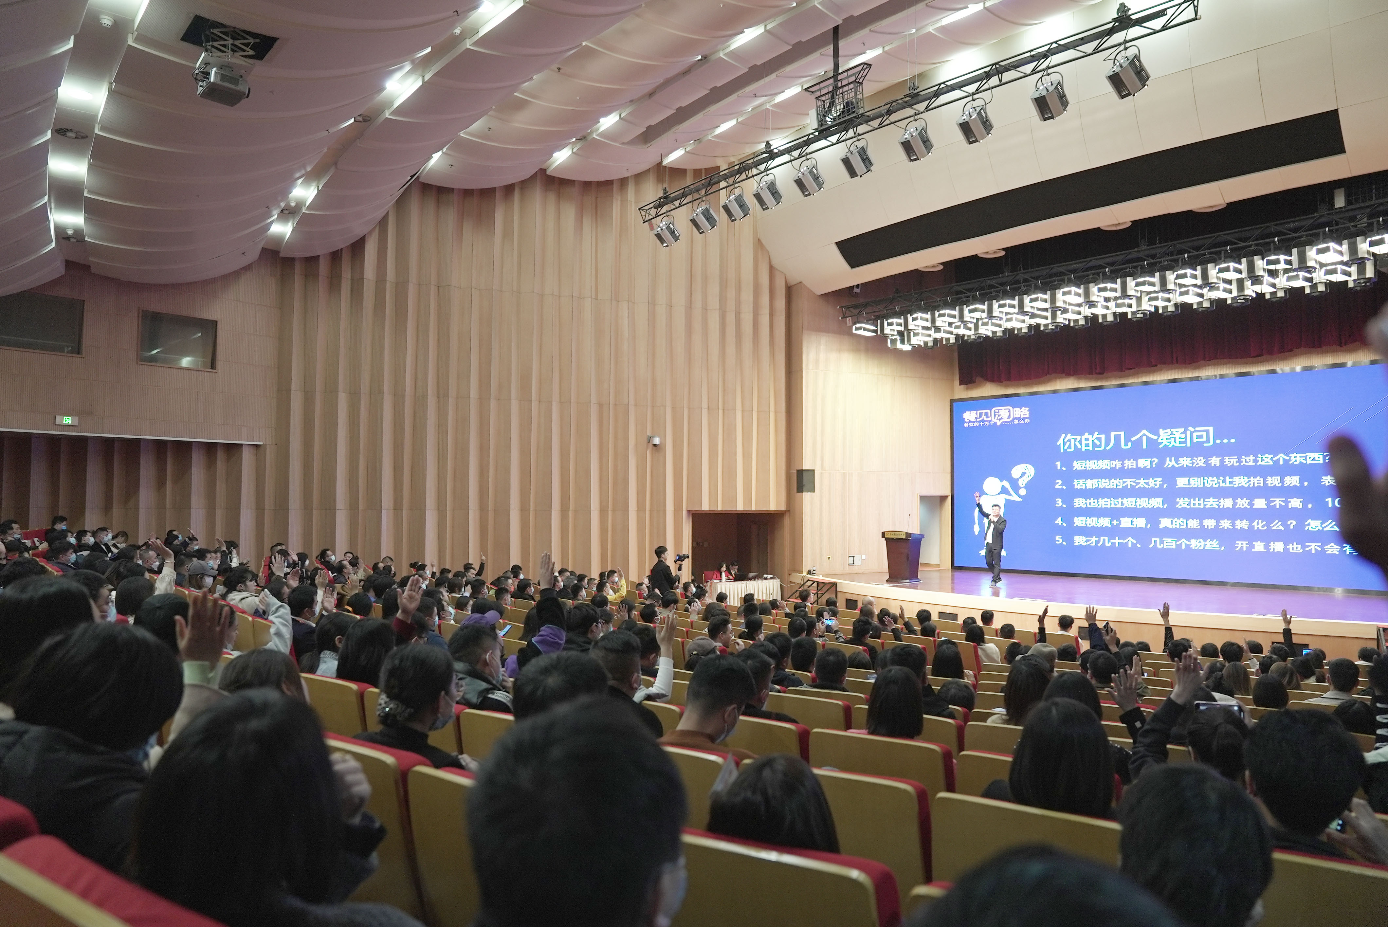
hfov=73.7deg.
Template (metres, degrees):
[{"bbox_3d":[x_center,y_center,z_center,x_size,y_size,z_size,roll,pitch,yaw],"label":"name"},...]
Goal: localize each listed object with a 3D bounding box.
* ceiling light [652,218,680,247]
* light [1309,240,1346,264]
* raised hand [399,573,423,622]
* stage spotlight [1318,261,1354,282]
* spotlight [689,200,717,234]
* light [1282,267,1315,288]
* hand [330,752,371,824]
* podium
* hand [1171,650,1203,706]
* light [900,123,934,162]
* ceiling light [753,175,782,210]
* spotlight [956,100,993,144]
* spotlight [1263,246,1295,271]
[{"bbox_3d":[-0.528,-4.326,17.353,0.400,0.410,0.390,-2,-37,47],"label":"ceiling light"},{"bbox_3d":[10.396,-3.464,15.184,0.540,0.240,0.290,3,-4,-43],"label":"light"},{"bbox_3d":[-1.299,0.615,4.250,0.110,0.220,0.065,12,-3,-15],"label":"raised hand"},{"bbox_3d":[11.034,-3.306,15.900,0.380,0.270,0.380,3,-3,-43],"label":"stage spotlight"},{"bbox_3d":[0.165,-4.165,15.700,0.370,0.410,0.360,-2,-42,47],"label":"spotlight"},{"bbox_3d":[11.011,-3.387,16.877,0.540,0.240,0.290,3,-4,-43],"label":"light"},{"bbox_3d":[-0.531,0.499,1.420,0.080,0.105,0.080,-1,-3,20],"label":"hand"},{"bbox_3d":[4.774,2.101,21.071,0.750,1.160,0.600,-2,-3,42],"label":"podium"},{"bbox_3d":[1.629,0.710,3.060,0.095,0.178,0.060,12,-16,32],"label":"hand"},{"bbox_3d":[2.985,-4.303,12.400,0.370,0.410,0.360,-2,-42,47],"label":"light"},{"bbox_3d":[1.146,-4.234,14.500,0.370,0.410,0.360,-2,-42,47],"label":"ceiling light"},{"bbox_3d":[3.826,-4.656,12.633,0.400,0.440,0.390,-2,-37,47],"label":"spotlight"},{"bbox_3d":[9.921,-3.466,15.700,0.380,0.270,0.380,3,-3,-43],"label":"spotlight"}]

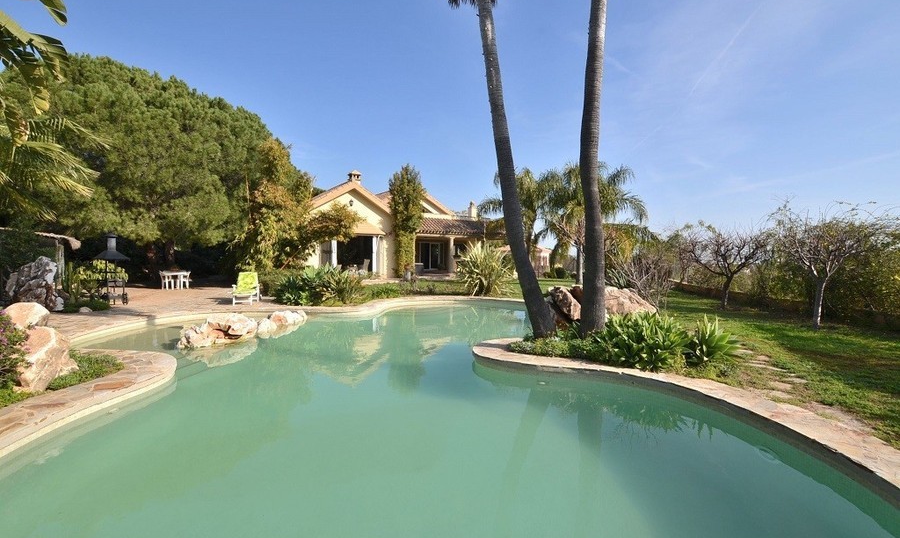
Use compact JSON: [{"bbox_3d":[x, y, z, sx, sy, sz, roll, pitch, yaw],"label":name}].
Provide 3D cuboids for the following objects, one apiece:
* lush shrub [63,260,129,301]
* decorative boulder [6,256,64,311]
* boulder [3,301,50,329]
[{"bbox_3d":[-11.865,0.349,12.524,1.600,1.400,1.500,-2,3,-43],"label":"lush shrub"},{"bbox_3d":[-11.767,0.365,10.623,1.100,1.520,1.150,2,3,42],"label":"decorative boulder"},{"bbox_3d":[-9.012,0.943,7.944,0.700,0.580,0.720,2,3,42],"label":"boulder"}]

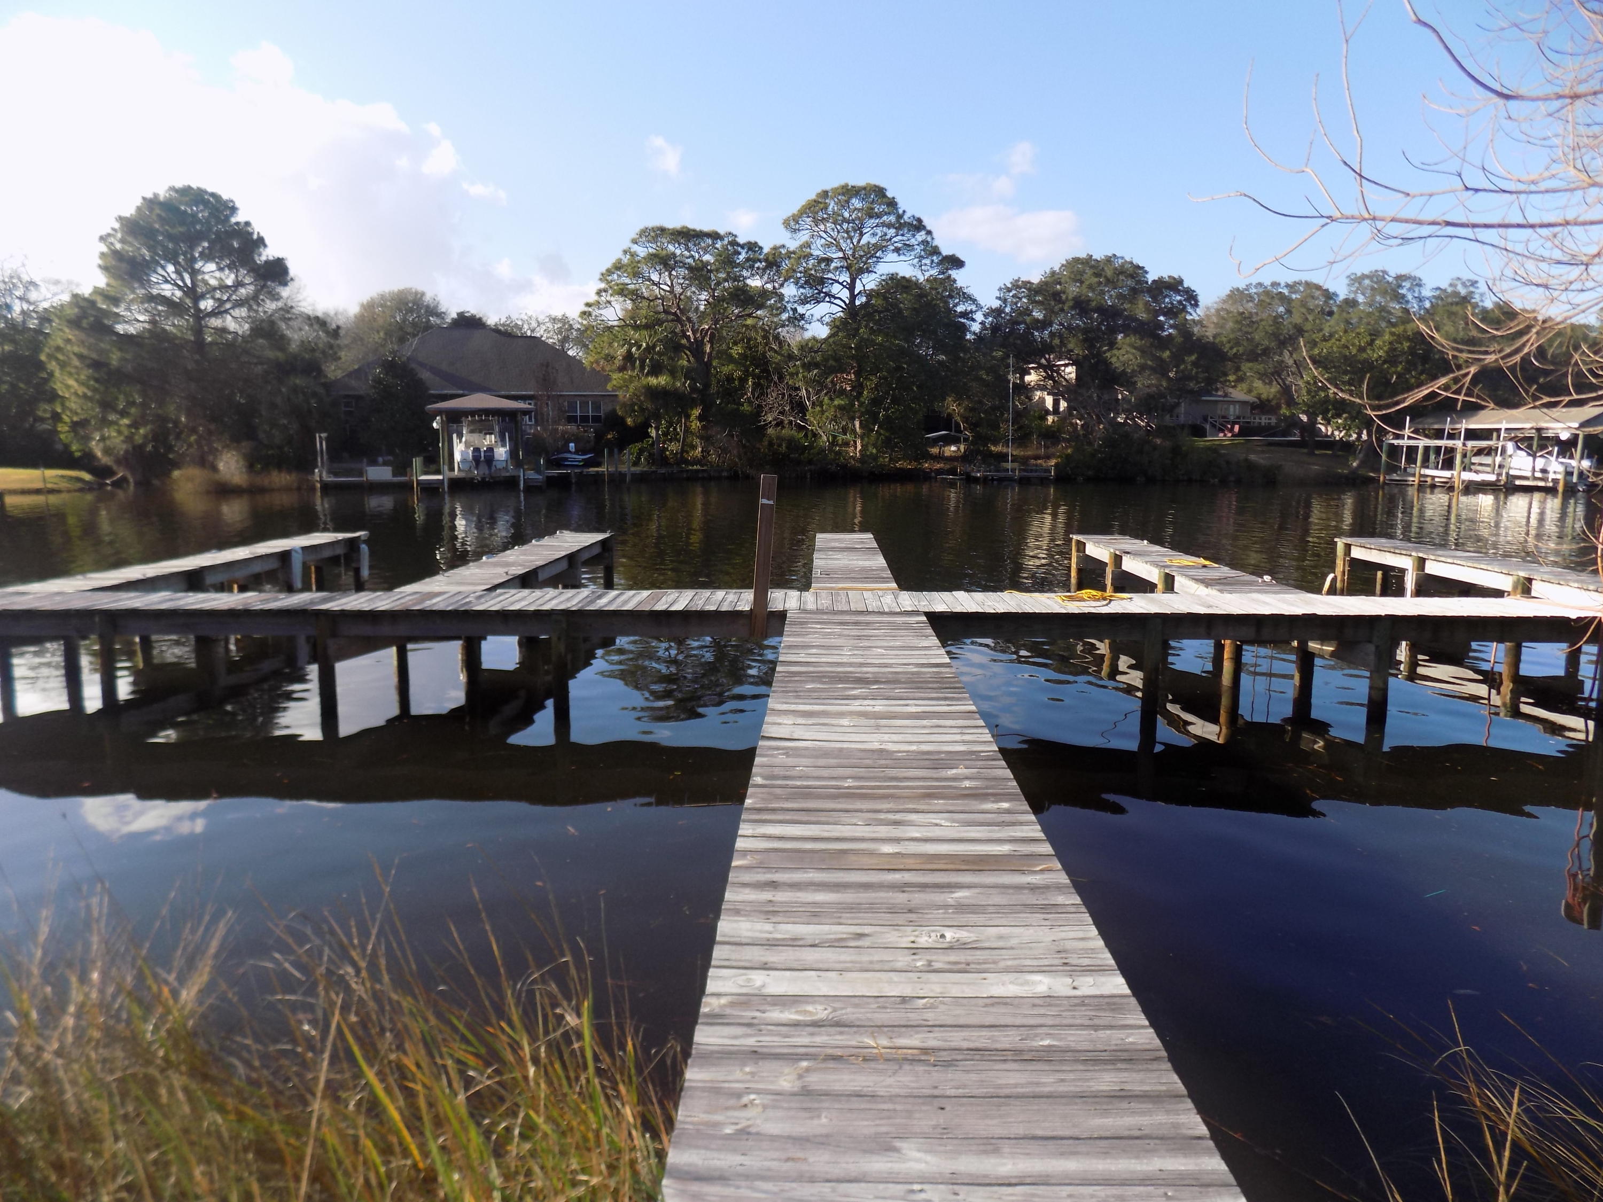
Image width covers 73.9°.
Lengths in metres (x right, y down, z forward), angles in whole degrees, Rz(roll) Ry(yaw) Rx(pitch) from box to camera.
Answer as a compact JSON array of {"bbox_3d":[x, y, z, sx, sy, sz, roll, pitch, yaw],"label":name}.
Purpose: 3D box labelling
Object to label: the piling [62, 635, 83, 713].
[{"bbox_3d":[-7.322,0.723,10.700,0.190,0.850,0.190,0,9,1],"label":"piling"}]

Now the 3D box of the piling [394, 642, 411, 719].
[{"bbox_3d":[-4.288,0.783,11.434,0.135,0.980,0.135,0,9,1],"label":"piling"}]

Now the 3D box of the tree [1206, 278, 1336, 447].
[{"bbox_3d":[32.230,-16.265,73.000,9.200,11.600,8.500,4,10,24],"label":"tree"}]

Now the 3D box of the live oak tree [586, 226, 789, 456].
[{"bbox_3d":[-6.629,-14.460,59.995,11.220,12.800,10.090,0,9,0],"label":"live oak tree"}]

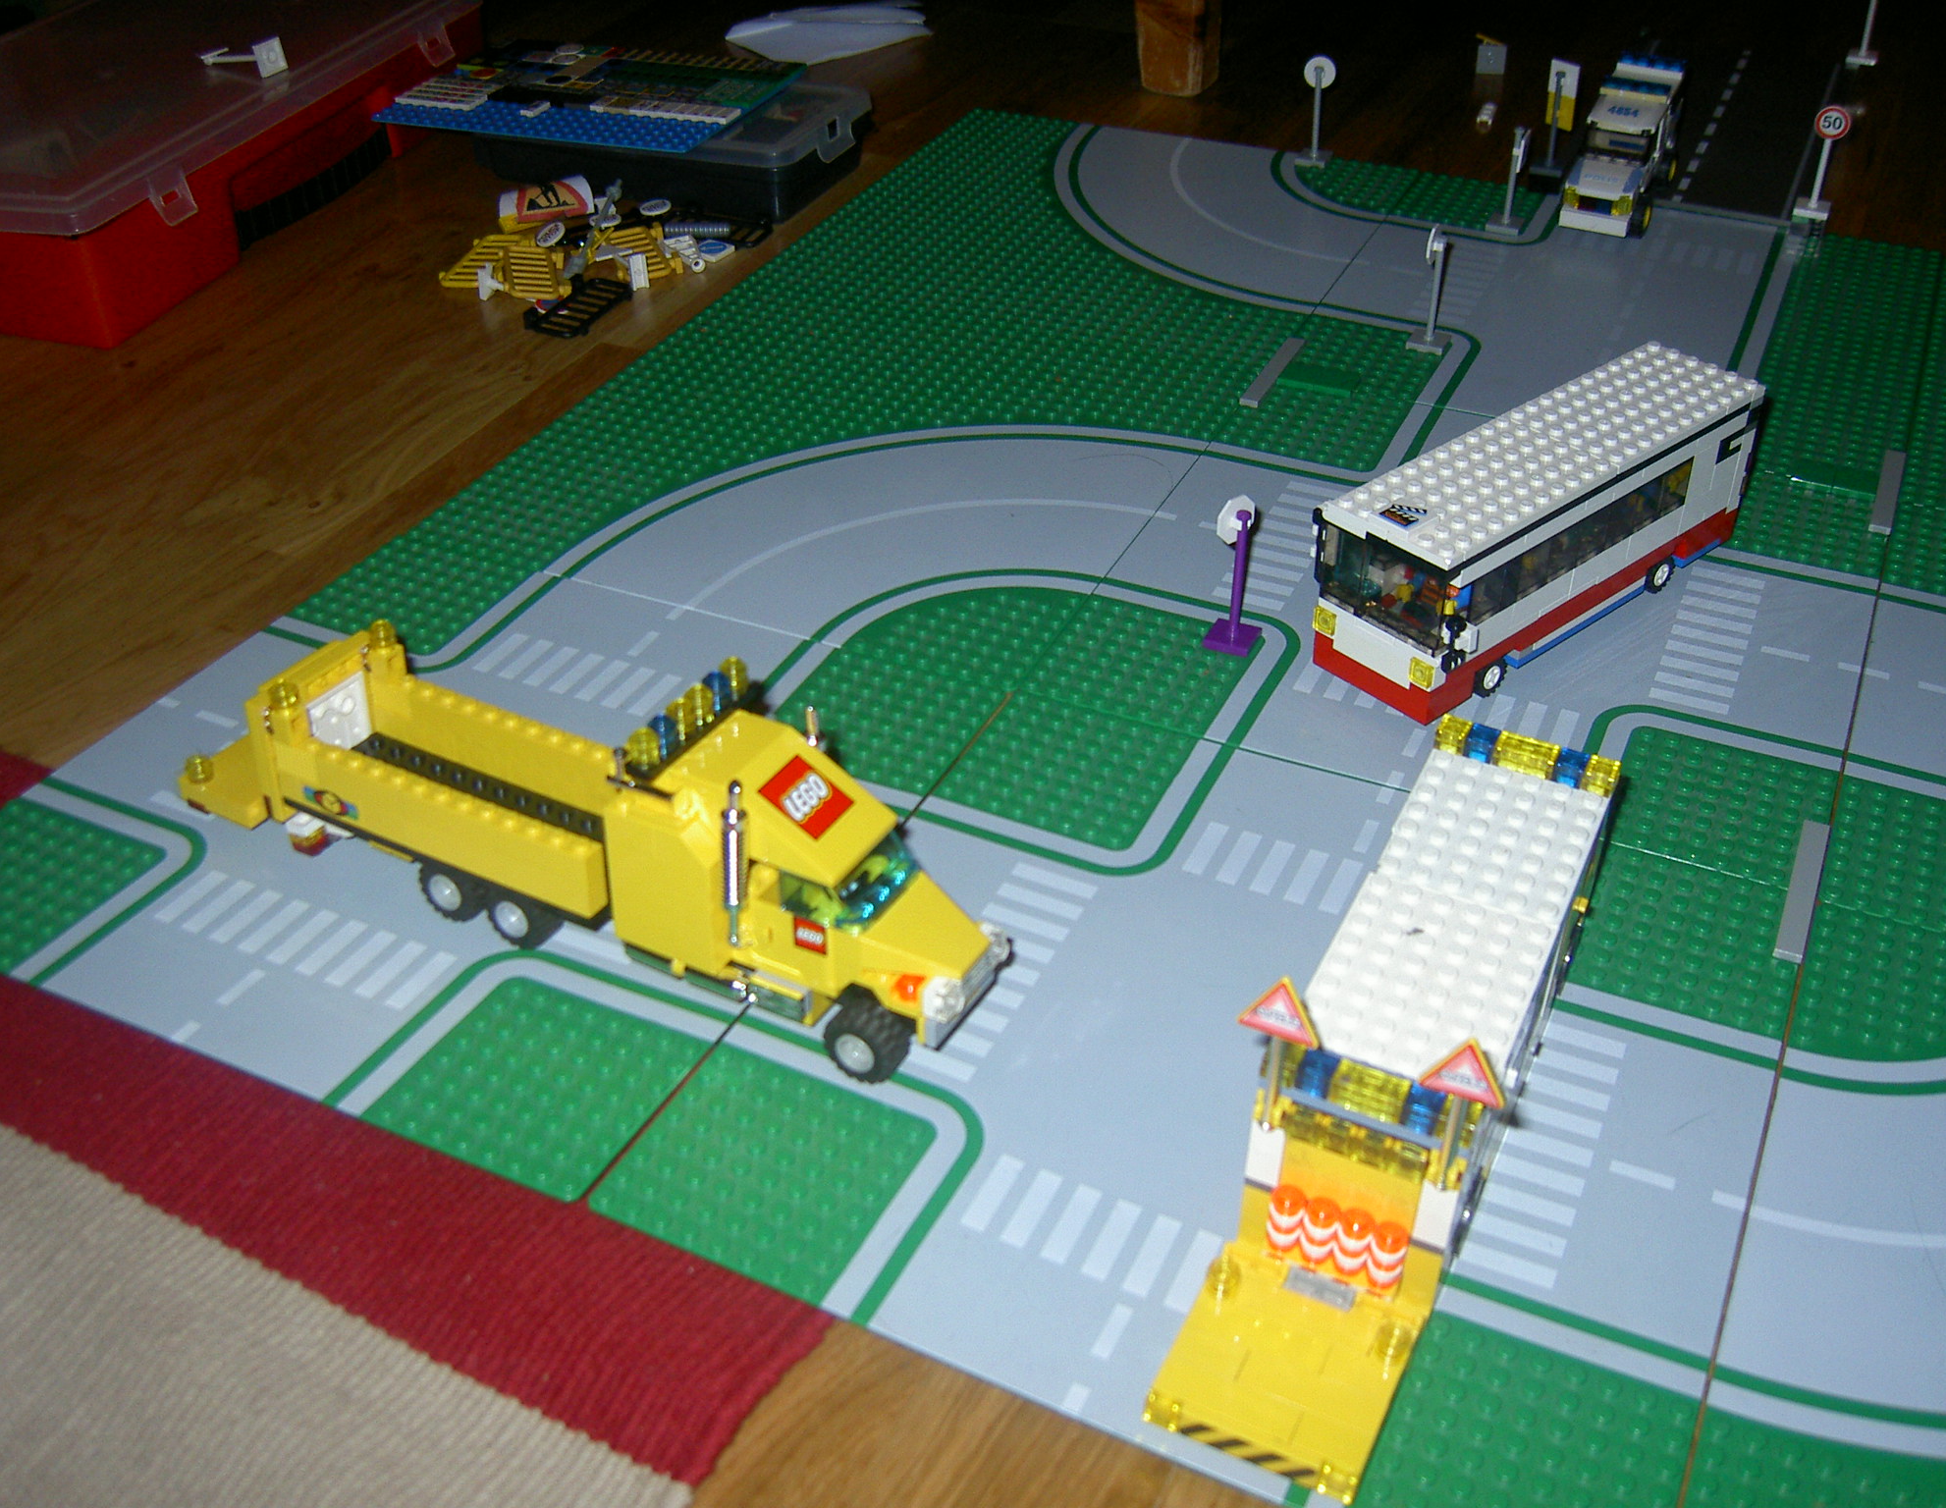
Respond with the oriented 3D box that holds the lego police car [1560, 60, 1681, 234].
[{"bbox_3d":[0.329,-0.305,0.992,0.042,0.056,0.110,15,40,21],"label":"lego police car"}]

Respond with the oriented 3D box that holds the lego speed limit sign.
[{"bbox_3d":[0.401,-0.279,0.930,0.017,0.050,0.016,15,40,21],"label":"lego speed limit sign"}]

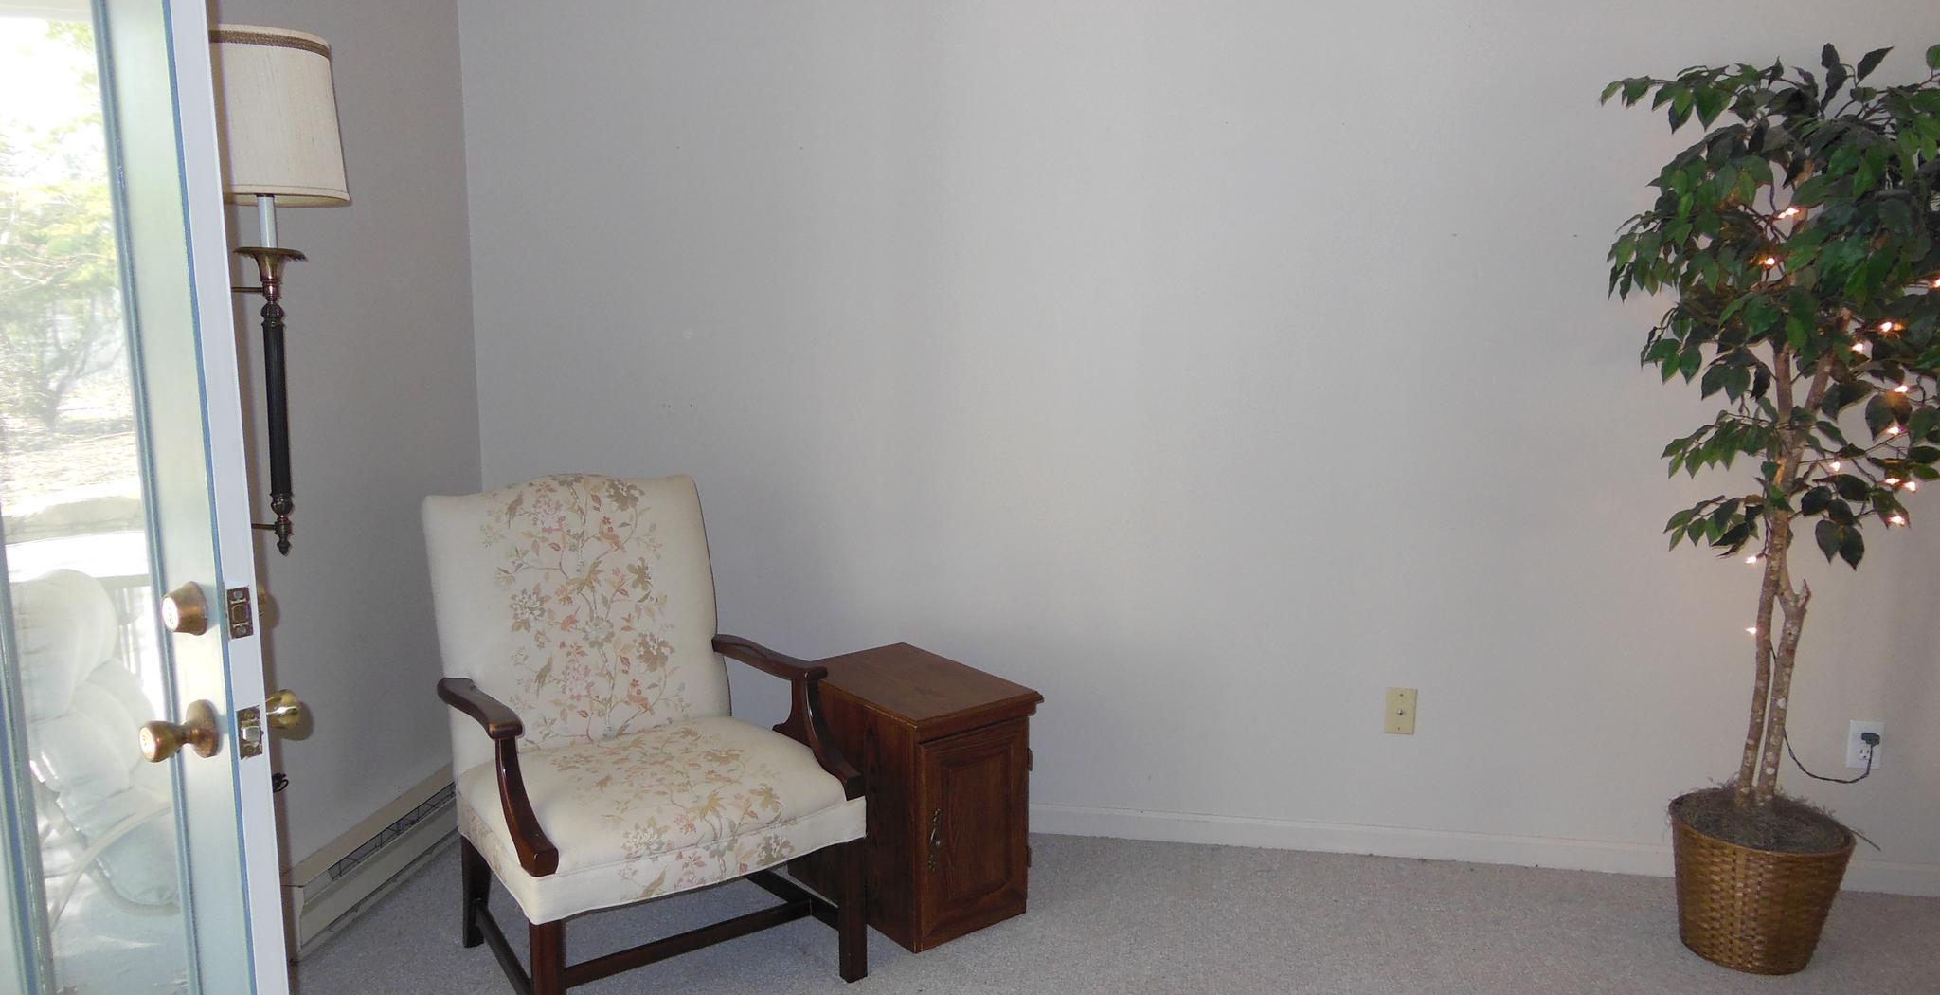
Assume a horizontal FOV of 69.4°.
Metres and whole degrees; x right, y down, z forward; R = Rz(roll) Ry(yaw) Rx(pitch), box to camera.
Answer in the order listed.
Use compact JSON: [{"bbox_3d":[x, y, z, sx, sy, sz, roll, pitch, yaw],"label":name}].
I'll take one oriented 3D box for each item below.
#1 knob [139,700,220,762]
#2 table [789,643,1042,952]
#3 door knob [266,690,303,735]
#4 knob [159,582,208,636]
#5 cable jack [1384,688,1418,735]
[{"bbox_3d":[-0.918,0.275,1.622,0.068,0.068,0.066,8,13,37],"label":"knob"},{"bbox_3d":[-0.133,0.652,3.148,0.340,0.516,0.490,-8,13,-39],"label":"table"},{"bbox_3d":[-0.850,0.264,1.708,0.064,0.064,0.068,8,13,37],"label":"door knob"},{"bbox_3d":[-0.905,0.131,1.611,0.064,0.064,0.029,8,13,37],"label":"knob"},{"bbox_3d":[1.028,0.512,3.340,0.070,0.114,0.011,2,10,9],"label":"cable jack"}]

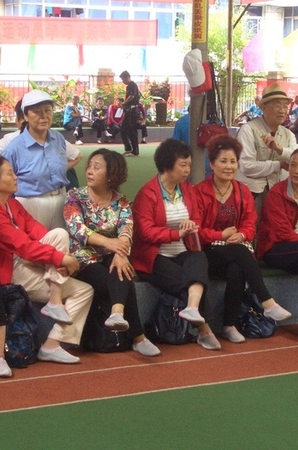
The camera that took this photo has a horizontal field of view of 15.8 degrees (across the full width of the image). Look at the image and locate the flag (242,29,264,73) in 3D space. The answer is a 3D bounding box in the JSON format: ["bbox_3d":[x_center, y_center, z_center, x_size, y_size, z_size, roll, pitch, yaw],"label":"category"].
[{"bbox_3d":[2.710,-4.547,28.000,0.580,1.130,0.150,-1,8,-10],"label":"flag"}]

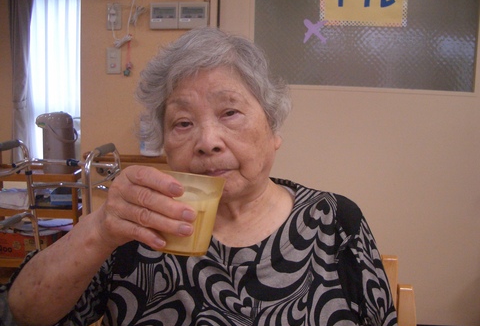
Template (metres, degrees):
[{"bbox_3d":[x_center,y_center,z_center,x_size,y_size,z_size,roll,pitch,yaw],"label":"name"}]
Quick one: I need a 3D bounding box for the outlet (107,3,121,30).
[{"bbox_3d":[-0.582,-0.679,2.245,0.070,0.120,0.012,3,4,13],"label":"outlet"}]

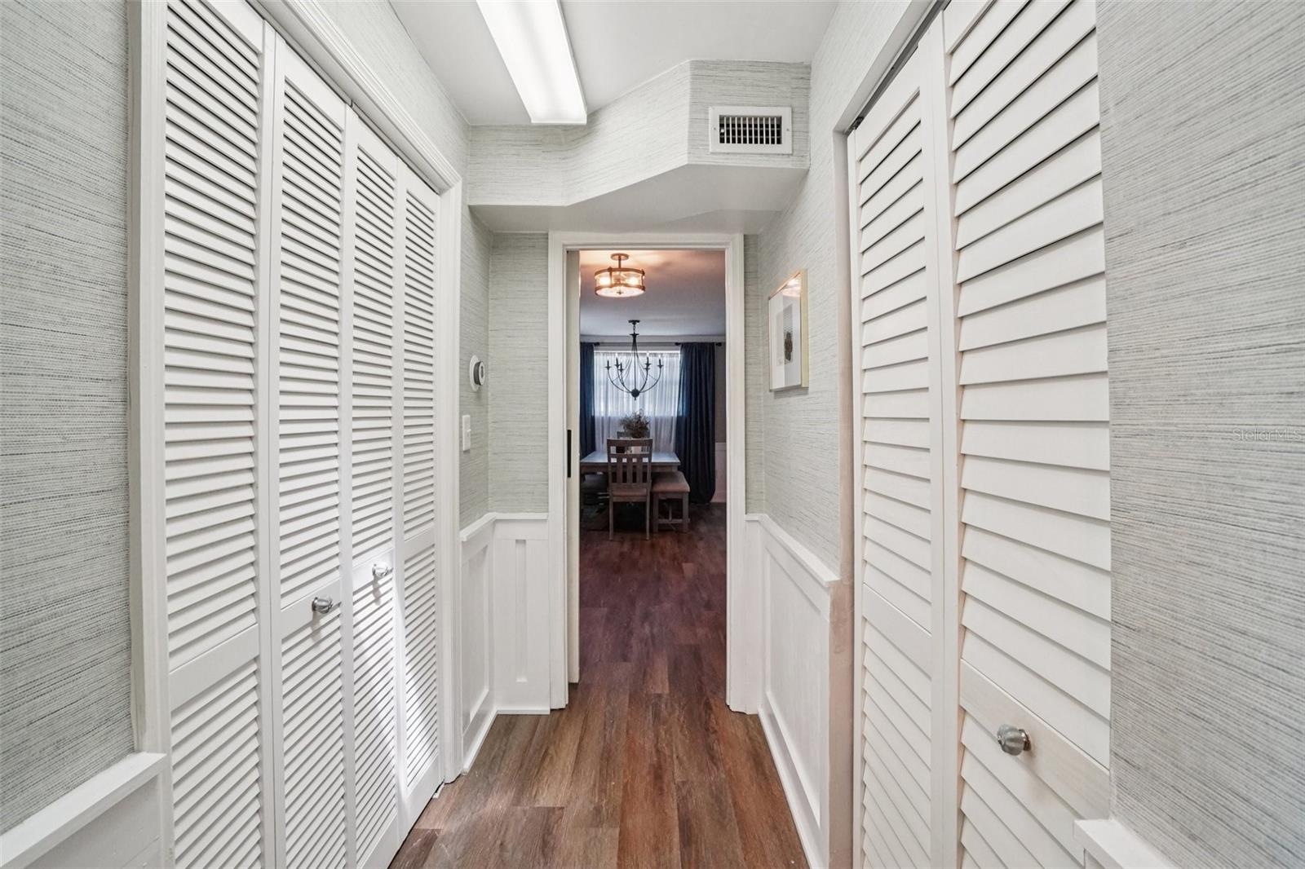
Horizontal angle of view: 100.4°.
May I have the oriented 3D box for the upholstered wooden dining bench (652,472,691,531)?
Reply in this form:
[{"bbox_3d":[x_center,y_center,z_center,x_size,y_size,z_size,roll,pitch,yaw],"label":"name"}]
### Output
[{"bbox_3d":[0.205,0.797,6.618,0.420,0.505,1.280,0,2,0],"label":"upholstered wooden dining bench"}]

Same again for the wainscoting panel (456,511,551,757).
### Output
[{"bbox_3d":[-0.590,0.795,2.230,0.270,0.880,0.380,0,2,0],"label":"wainscoting panel"}]

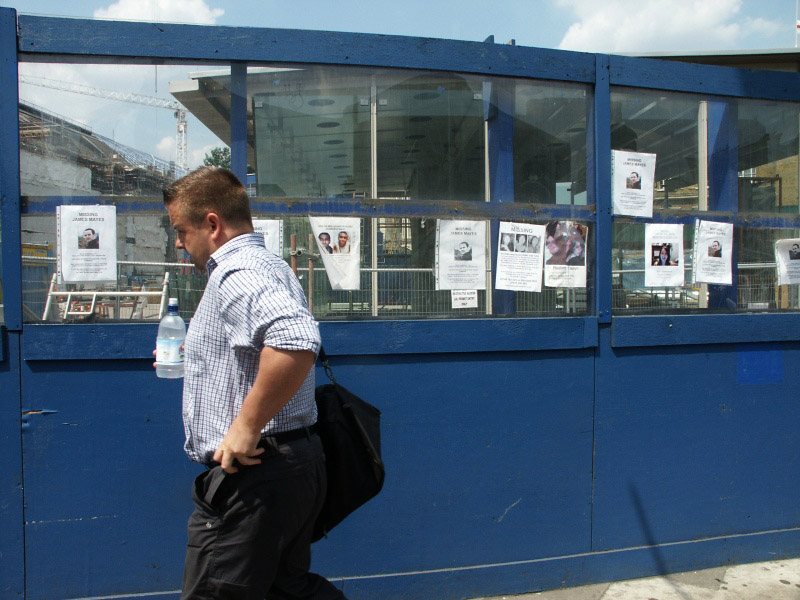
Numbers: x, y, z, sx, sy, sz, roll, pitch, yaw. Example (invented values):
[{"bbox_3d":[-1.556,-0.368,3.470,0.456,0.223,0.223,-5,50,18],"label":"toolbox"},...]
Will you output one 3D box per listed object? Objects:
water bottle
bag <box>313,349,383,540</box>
[{"bbox_3d":[-0.578,0.096,1.640,0.076,0.207,0.076,1,1,-19],"label":"water bottle"},{"bbox_3d":[-0.165,0.425,1.730,0.180,0.360,0.360,0,1,-2],"label":"bag"}]

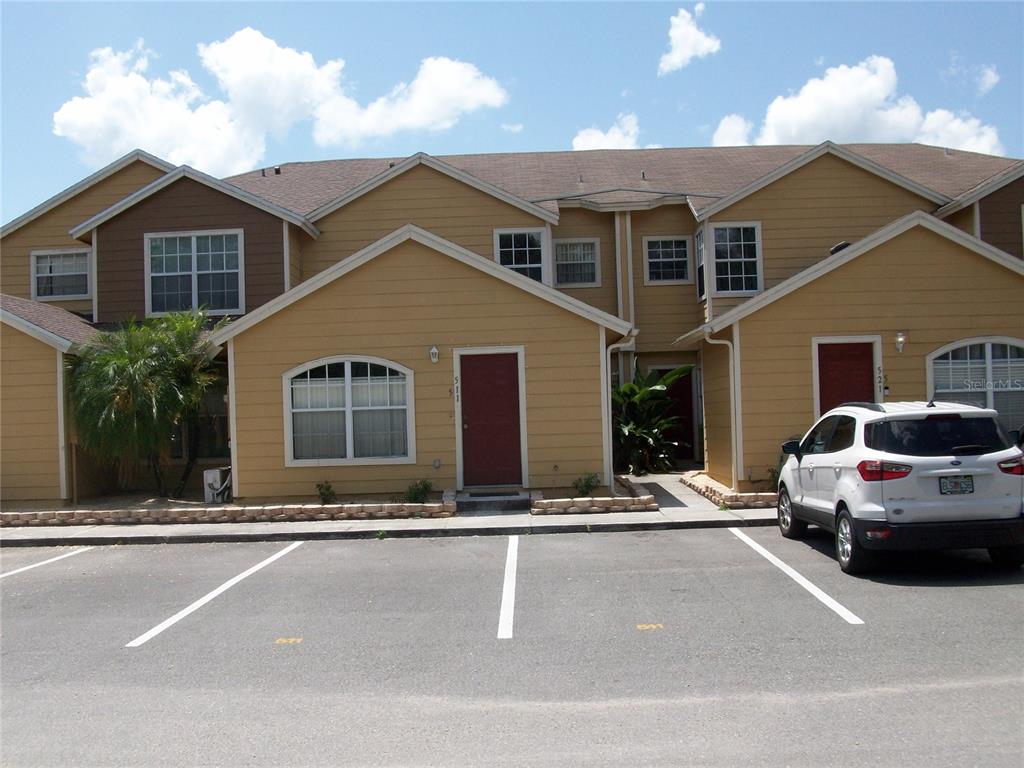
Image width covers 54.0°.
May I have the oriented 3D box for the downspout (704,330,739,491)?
[{"bbox_3d":[3.263,0.404,15.664,0.526,2.505,0.150,-2,-1,2],"label":"downspout"}]

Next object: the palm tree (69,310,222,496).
[{"bbox_3d":[-6.483,0.372,17.881,2.621,3.251,2.300,-2,-1,2],"label":"palm tree"}]

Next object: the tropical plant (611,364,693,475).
[{"bbox_3d":[2.597,0.687,18.931,1.594,2.106,1.500,-2,-1,2],"label":"tropical plant"}]

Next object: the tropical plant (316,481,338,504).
[{"bbox_3d":[-2.826,1.653,15.320,0.306,0.365,0.300,-2,-1,2],"label":"tropical plant"}]

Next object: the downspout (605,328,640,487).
[{"bbox_3d":[1.706,0.413,15.707,0.506,2.528,0.150,-2,-1,2],"label":"downspout"}]

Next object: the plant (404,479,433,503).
[{"bbox_3d":[-1.416,1.620,15.232,0.425,0.378,0.400,-2,-1,2],"label":"plant"}]

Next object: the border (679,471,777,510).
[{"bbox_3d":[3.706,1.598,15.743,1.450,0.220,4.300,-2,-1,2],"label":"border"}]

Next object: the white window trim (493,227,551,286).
[{"bbox_3d":[0.191,-2.488,21.023,1.143,1.526,0.100,-2,-1,2],"label":"white window trim"}]

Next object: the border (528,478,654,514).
[{"bbox_3d":[1.209,1.690,15.635,1.800,0.210,3.450,-2,-1,2],"label":"border"}]

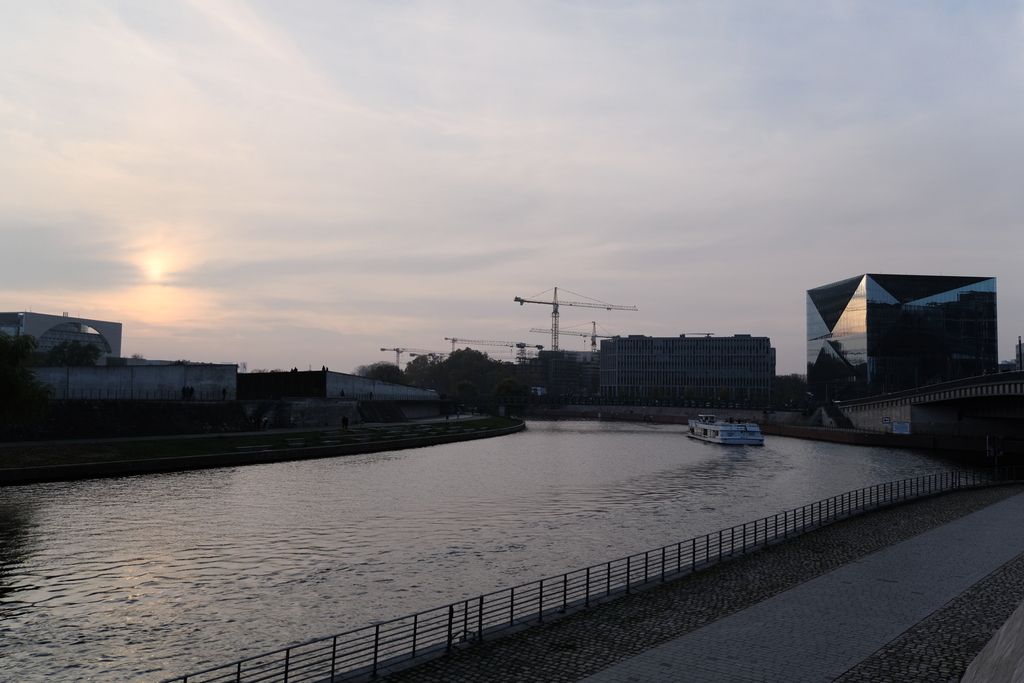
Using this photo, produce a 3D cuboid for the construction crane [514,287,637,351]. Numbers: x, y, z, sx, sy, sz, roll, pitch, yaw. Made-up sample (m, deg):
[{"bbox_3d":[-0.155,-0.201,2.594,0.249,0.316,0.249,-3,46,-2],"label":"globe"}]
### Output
[{"bbox_3d":[36.610,0.370,403.430,81.100,57.500,2.500,3,-4,-30],"label":"construction crane"}]

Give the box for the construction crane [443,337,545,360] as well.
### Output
[{"bbox_3d":[-7.090,15.520,445.750,65.400,30.700,2.500,3,-4,-35],"label":"construction crane"}]

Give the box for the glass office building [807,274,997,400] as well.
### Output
[{"bbox_3d":[132.520,1.510,255.800,42.500,42.500,42.500,1,-3,-3],"label":"glass office building"}]

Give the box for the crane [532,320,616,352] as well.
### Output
[{"bbox_3d":[40.110,9.810,467.000,69.300,46.200,2.500,3,-4,-33],"label":"crane"}]

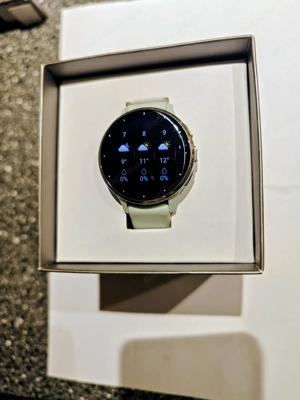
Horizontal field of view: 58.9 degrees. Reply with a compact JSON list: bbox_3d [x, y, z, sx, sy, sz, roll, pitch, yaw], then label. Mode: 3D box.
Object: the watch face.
[{"bbox_3d":[-0.002,-0.019,0.119,0.042,0.007,0.042,-1,87,11],"label":"watch face"}]

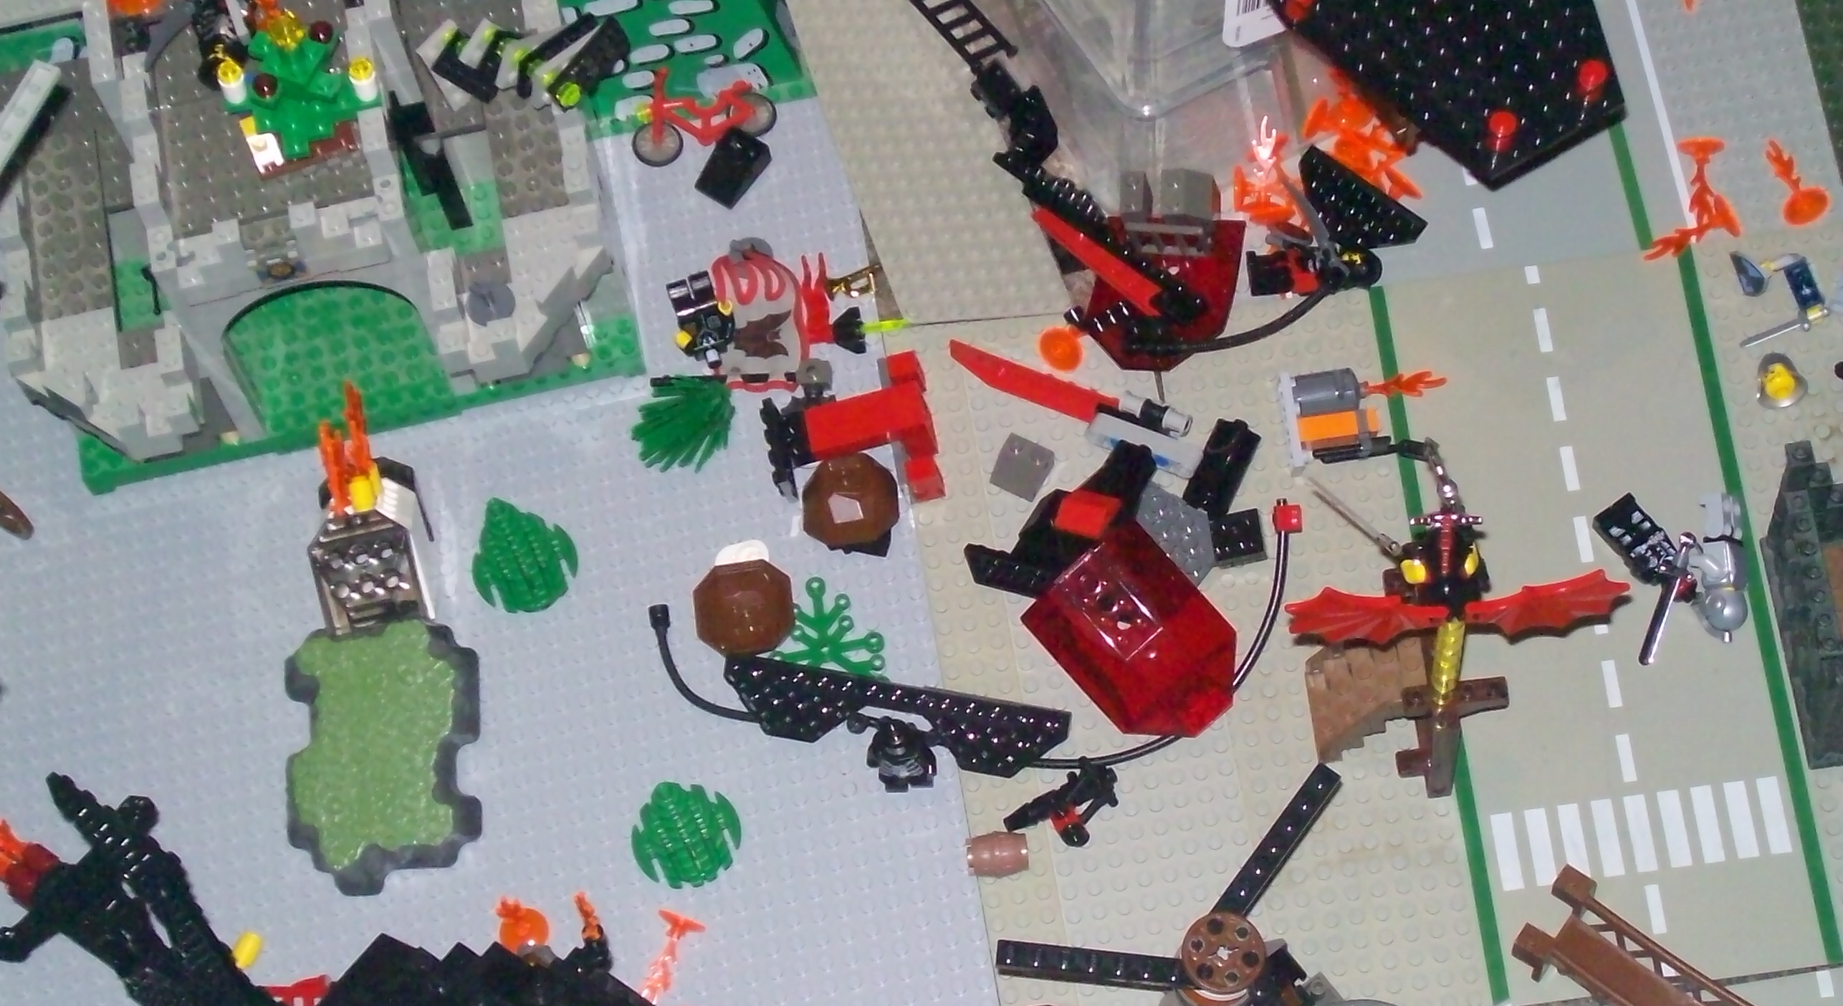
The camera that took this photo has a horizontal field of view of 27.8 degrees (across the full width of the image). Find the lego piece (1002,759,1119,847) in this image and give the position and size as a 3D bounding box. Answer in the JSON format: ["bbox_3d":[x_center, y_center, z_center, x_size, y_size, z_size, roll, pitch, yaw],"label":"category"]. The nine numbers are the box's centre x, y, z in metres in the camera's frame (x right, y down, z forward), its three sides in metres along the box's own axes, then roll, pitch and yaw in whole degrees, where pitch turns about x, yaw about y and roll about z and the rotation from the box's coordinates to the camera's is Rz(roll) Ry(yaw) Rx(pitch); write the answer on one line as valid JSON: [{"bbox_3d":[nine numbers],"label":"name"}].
[{"bbox_3d":[0.047,0.097,1.192,0.039,0.013,0.023,-30,66,-7],"label":"lego piece"}]

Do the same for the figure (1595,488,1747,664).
[{"bbox_3d":[0.243,0.021,1.203,0.044,0.018,0.058,-8,66,3],"label":"figure"}]

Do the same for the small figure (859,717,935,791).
[{"bbox_3d":[-0.007,0.080,1.191,0.023,0.040,0.015,-8,66,3],"label":"small figure"}]

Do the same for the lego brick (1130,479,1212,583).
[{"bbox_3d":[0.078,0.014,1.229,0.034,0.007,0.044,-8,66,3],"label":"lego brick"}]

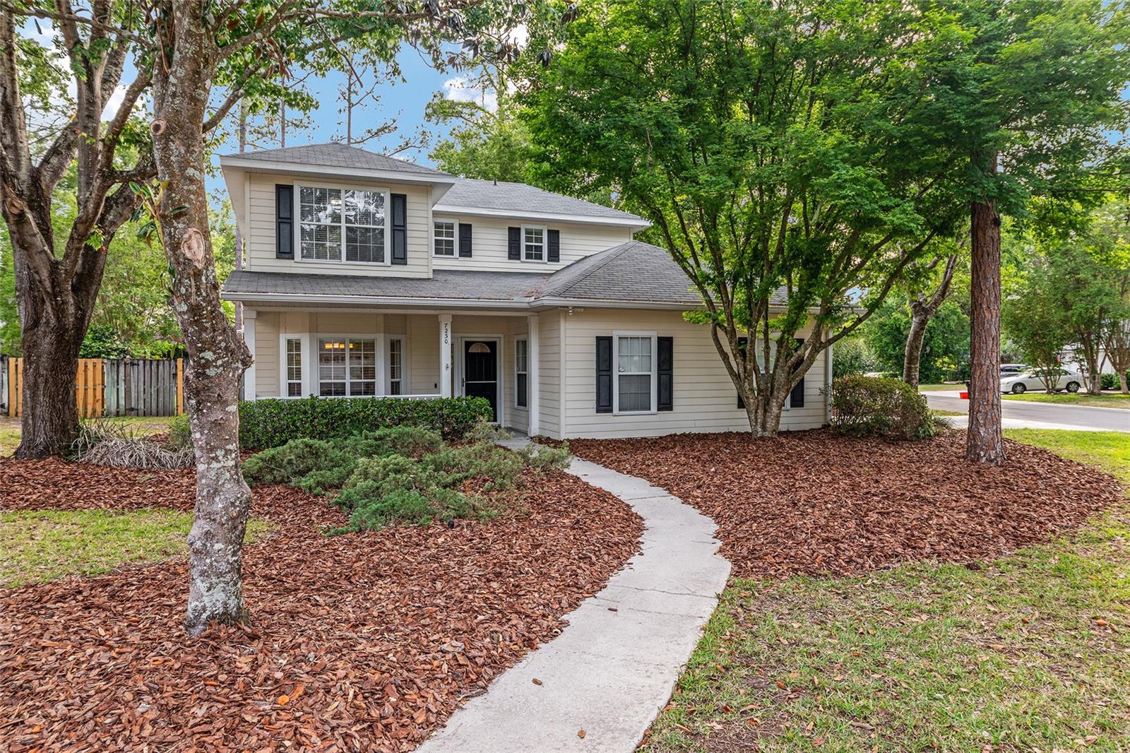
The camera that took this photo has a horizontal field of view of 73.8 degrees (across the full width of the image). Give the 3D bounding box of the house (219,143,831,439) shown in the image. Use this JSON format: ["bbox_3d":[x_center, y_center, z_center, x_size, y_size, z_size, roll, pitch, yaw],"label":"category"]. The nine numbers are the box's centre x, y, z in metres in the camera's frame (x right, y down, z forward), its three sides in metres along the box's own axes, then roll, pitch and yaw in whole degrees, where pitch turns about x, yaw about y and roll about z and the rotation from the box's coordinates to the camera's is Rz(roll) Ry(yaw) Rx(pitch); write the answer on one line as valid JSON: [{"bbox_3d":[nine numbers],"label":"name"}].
[{"bbox_3d":[-1.768,-2.401,19.992,13.055,7.061,12.468,-1,1,-22],"label":"house"}]

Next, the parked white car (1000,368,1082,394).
[{"bbox_3d":[26.517,0.223,42.200,4.650,1.450,1.790,0,1,5],"label":"parked white car"}]

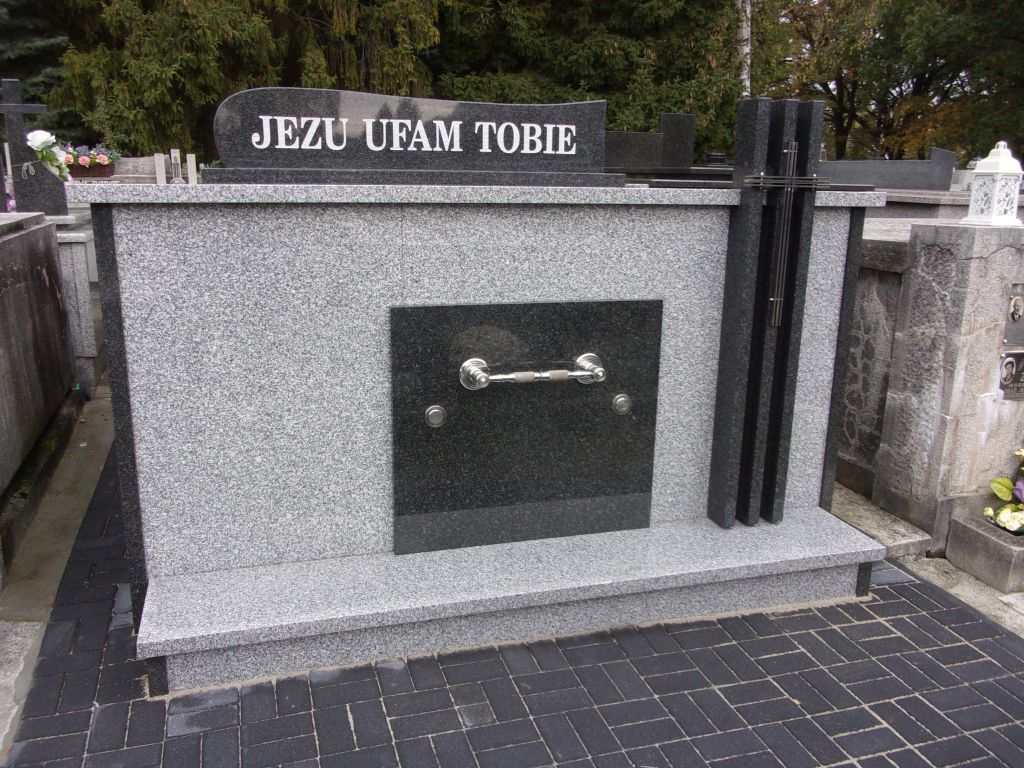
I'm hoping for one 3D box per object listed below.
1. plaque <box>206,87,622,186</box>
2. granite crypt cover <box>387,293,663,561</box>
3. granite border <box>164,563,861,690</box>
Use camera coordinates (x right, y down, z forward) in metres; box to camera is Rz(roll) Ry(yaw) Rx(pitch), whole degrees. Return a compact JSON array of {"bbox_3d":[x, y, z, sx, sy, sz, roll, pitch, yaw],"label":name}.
[{"bbox_3d":[-0.307,-0.831,2.843,1.430,0.301,0.200,-3,15,-16],"label":"plaque"},{"bbox_3d":[0.063,0.149,3.074,1.018,0.907,0.040,-3,15,-16],"label":"granite crypt cover"},{"bbox_3d":[0.135,0.804,2.879,2.474,0.150,0.060,-3,15,-16],"label":"granite border"}]

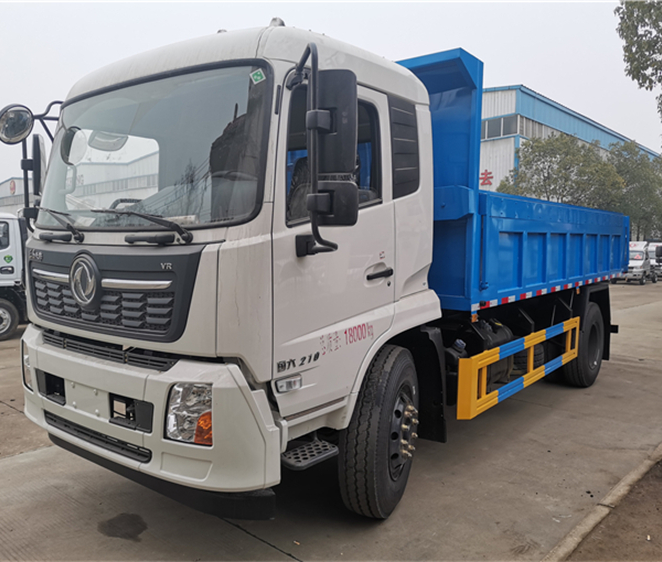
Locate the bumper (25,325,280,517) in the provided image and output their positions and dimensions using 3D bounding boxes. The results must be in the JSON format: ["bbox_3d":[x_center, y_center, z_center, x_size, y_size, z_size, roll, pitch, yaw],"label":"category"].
[{"bbox_3d":[-1.206,0.697,3.168,2.283,0.737,0.404,3,5,38],"label":"bumper"}]

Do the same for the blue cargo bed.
[{"bbox_3d":[1.490,-0.825,6.440,2.450,1.694,5.258,3,5,38],"label":"blue cargo bed"}]

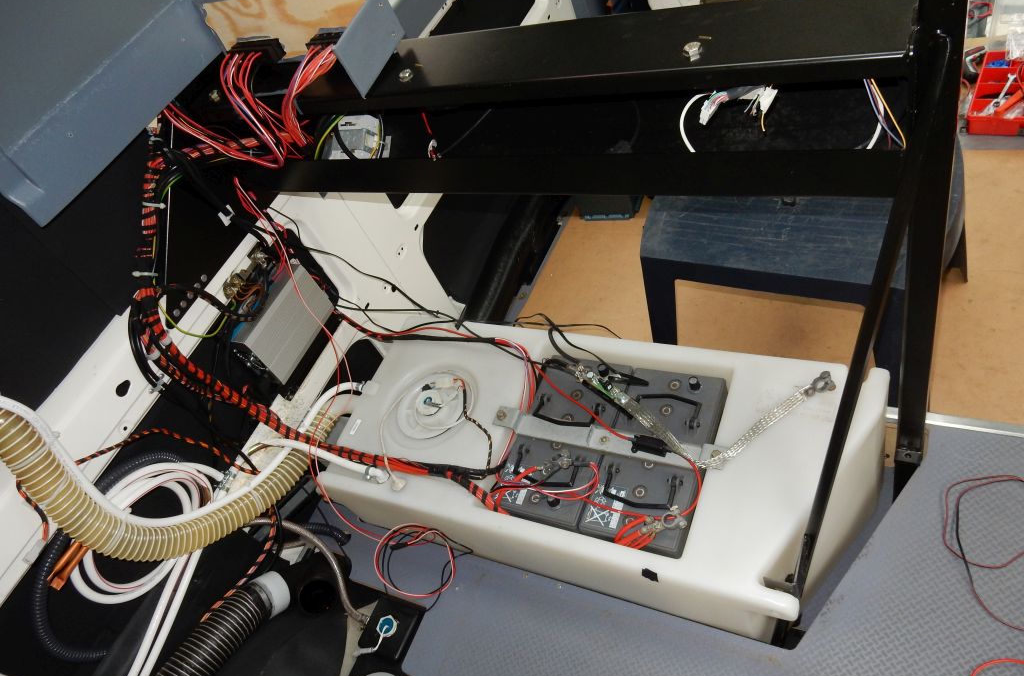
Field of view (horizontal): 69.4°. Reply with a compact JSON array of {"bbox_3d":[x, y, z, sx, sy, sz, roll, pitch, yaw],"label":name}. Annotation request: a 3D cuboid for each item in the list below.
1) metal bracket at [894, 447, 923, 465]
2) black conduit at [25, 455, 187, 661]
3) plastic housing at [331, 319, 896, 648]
[{"bbox_3d":[0.735,0.218,1.371,0.045,0.022,0.030,7,60,30],"label":"metal bracket"},{"bbox_3d":[-0.794,0.401,1.460,0.321,0.045,0.418,7,60,30],"label":"black conduit"},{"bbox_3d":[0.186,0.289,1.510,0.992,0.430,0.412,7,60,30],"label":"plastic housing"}]

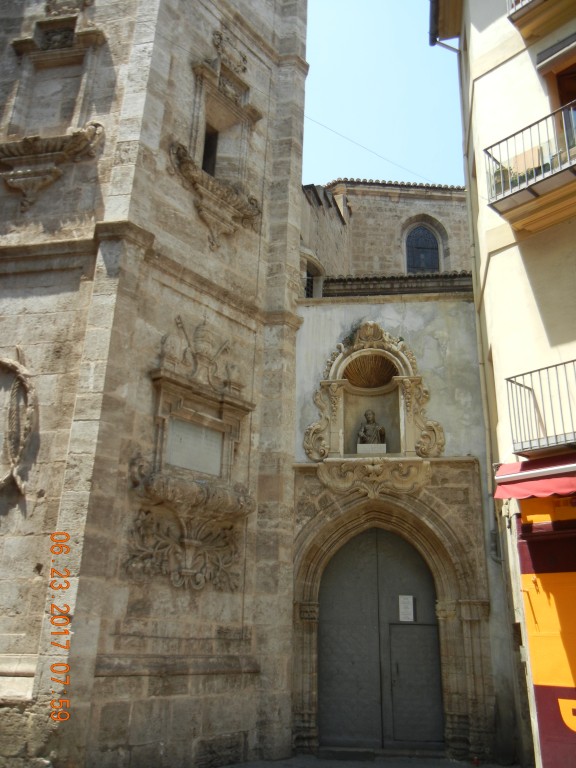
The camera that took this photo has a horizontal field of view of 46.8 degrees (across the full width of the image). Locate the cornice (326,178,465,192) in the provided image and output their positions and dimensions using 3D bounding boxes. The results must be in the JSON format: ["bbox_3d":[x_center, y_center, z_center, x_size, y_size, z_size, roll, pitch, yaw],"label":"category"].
[{"bbox_3d":[3.671,-6.273,21.738,4.498,0.420,0.420,3,-21,-3],"label":"cornice"}]

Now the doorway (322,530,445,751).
[{"bbox_3d":[1.620,4.416,11.857,2.110,3.670,0.120,-2,-21,9],"label":"doorway"}]

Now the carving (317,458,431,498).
[{"bbox_3d":[1.574,1.750,12.218,2.100,0.700,0.350,-2,-21,9],"label":"carving"}]

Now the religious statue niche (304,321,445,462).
[{"bbox_3d":[1.651,0.106,13.092,2.680,2.920,0.500,-2,-21,9],"label":"religious statue niche"}]

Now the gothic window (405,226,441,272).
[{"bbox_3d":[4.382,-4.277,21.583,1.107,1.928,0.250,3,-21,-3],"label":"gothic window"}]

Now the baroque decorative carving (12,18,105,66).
[{"bbox_3d":[-4.454,-6.694,13.064,1.870,0.850,0.350,-2,-21,9],"label":"baroque decorative carving"}]

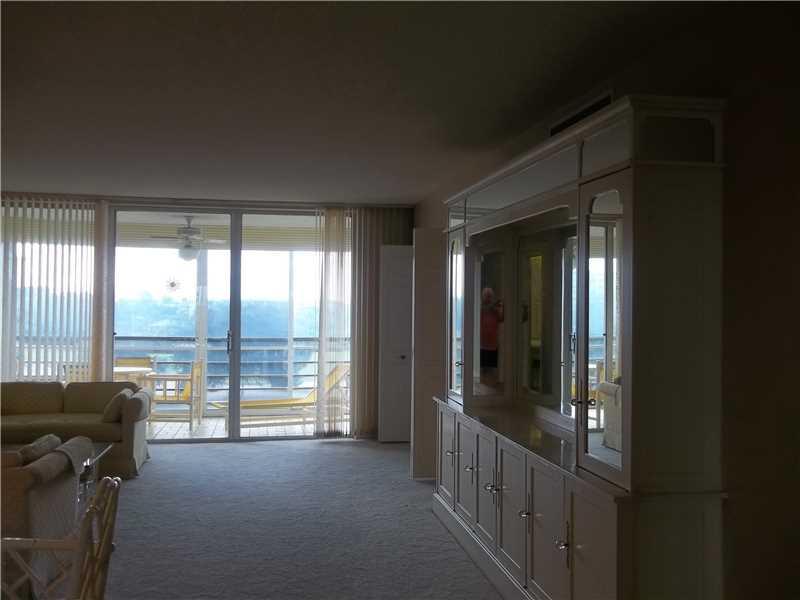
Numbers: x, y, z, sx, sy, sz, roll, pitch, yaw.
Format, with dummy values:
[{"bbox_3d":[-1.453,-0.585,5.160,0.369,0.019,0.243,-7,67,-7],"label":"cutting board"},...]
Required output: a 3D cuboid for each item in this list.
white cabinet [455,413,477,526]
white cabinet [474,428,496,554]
[{"bbox_3d":[0.541,0.974,4.257,0.348,0.581,0.414,1,-1,-11],"label":"white cabinet"},{"bbox_3d":[0.615,0.969,3.865,0.348,0.581,0.394,1,-1,-11],"label":"white cabinet"}]

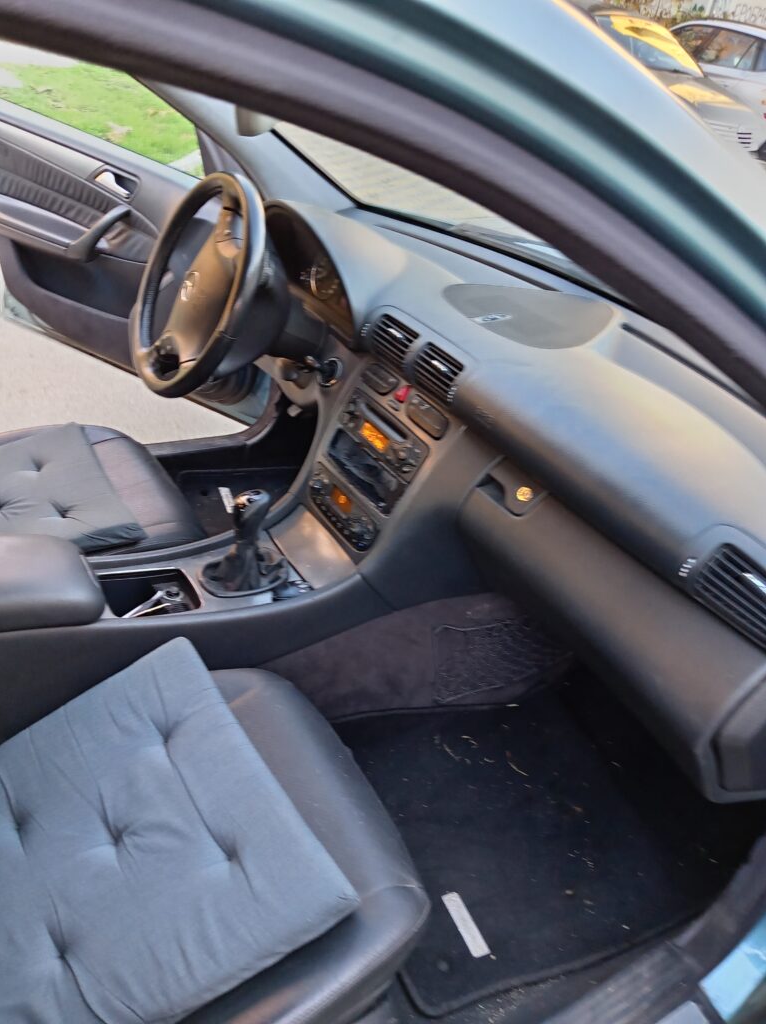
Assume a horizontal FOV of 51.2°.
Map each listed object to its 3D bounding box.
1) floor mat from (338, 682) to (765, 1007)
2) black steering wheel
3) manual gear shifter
[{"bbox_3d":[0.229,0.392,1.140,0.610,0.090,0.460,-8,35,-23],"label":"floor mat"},{"bbox_3d":[-0.283,-0.369,1.361,0.130,0.385,0.385,15,20,-42],"label":"black steering wheel"},{"bbox_3d":[-0.203,0.039,1.183,0.138,0.165,0.101,-13,37,-29],"label":"manual gear shifter"}]

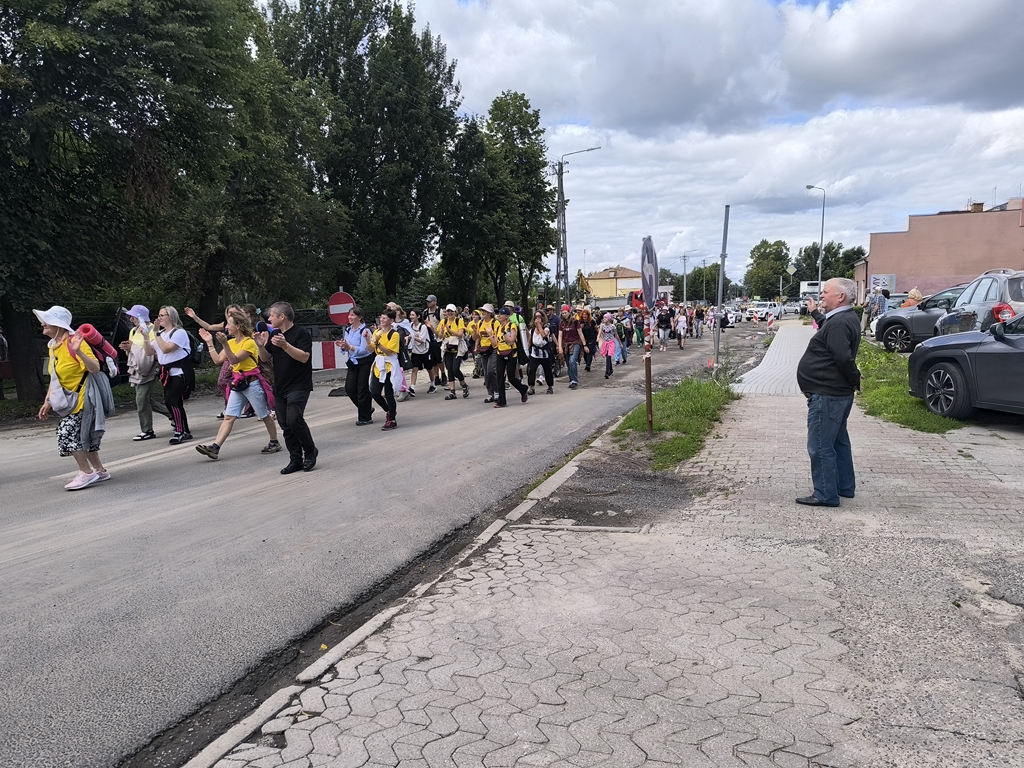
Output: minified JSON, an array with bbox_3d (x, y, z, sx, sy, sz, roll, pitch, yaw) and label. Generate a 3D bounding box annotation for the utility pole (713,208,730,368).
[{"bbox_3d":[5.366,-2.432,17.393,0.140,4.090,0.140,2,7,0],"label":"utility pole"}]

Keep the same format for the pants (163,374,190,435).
[{"bbox_3d":[-4.161,0.239,8.463,0.340,0.817,0.290,4,8,28],"label":"pants"}]

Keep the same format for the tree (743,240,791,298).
[{"bbox_3d":[39.070,-16.536,104.526,7.300,10.826,7.300,0,7,0],"label":"tree"}]

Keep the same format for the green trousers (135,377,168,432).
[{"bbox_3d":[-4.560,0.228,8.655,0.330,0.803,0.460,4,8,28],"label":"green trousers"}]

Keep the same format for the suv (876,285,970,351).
[{"bbox_3d":[10.771,-1.448,15.654,1.820,1.590,4.350,-3,8,-27],"label":"suv"}]

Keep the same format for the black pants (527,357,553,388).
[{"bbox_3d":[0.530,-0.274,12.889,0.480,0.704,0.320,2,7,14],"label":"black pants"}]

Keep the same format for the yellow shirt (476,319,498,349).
[{"bbox_3d":[-0.393,-0.843,11.371,0.440,0.500,0.300,4,8,30],"label":"yellow shirt"}]

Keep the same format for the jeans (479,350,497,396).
[{"bbox_3d":[-0.395,-0.192,11.451,0.360,0.812,0.360,4,8,30],"label":"jeans"}]

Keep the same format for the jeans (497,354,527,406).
[{"bbox_3d":[-0.008,-0.087,10.993,0.380,0.845,0.500,5,8,36],"label":"jeans"}]

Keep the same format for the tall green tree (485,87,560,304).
[{"bbox_3d":[0.499,-8.822,35.460,4.000,12.399,4.000,0,7,0],"label":"tall green tree"}]

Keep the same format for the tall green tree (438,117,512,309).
[{"bbox_3d":[-1.600,-6.628,29.427,3.800,9.590,3.800,0,7,0],"label":"tall green tree"}]

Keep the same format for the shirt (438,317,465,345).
[{"bbox_3d":[-1.096,-0.932,12.323,0.460,0.578,0.280,2,7,17],"label":"shirt"}]

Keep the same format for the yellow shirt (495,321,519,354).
[{"bbox_3d":[-0.085,-0.787,11.523,0.420,0.609,0.270,4,8,30],"label":"yellow shirt"}]

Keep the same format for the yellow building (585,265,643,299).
[{"bbox_3d":[16.361,-14.511,107.038,9.500,7.630,10.000,2,7,17],"label":"yellow building"}]

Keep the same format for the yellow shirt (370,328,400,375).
[{"bbox_3d":[-1.708,-0.417,9.189,0.440,0.663,0.320,5,9,38],"label":"yellow shirt"}]

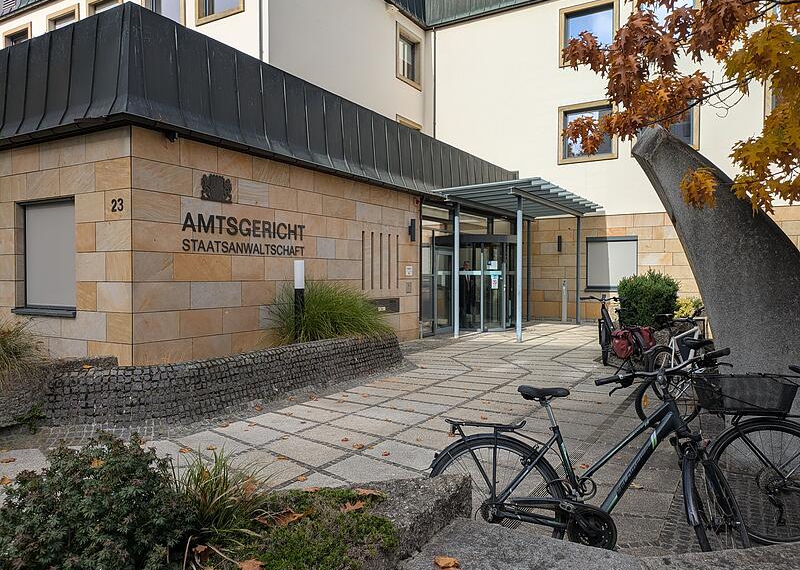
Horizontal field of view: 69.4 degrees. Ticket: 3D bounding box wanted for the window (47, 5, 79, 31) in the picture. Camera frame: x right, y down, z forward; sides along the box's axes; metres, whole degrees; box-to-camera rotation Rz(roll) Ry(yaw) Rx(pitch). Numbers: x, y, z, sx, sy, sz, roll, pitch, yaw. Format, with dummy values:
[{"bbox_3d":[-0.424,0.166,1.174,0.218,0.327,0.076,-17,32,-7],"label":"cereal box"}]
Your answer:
[{"bbox_3d":[-11.056,-8.078,19.091,1.900,1.910,0.200,1,1,31],"label":"window"}]

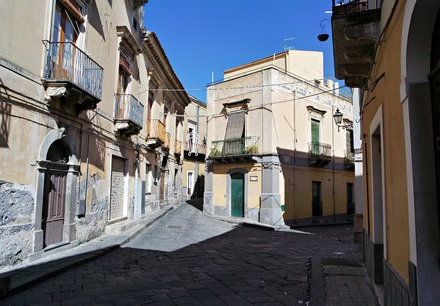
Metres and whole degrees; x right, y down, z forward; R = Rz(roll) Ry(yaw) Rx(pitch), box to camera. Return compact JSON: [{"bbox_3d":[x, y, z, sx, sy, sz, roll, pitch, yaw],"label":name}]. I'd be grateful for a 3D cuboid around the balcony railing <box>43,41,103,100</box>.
[{"bbox_3d":[-3.876,-2.116,8.199,0.676,0.966,1.817,1,-5,3],"label":"balcony railing"}]

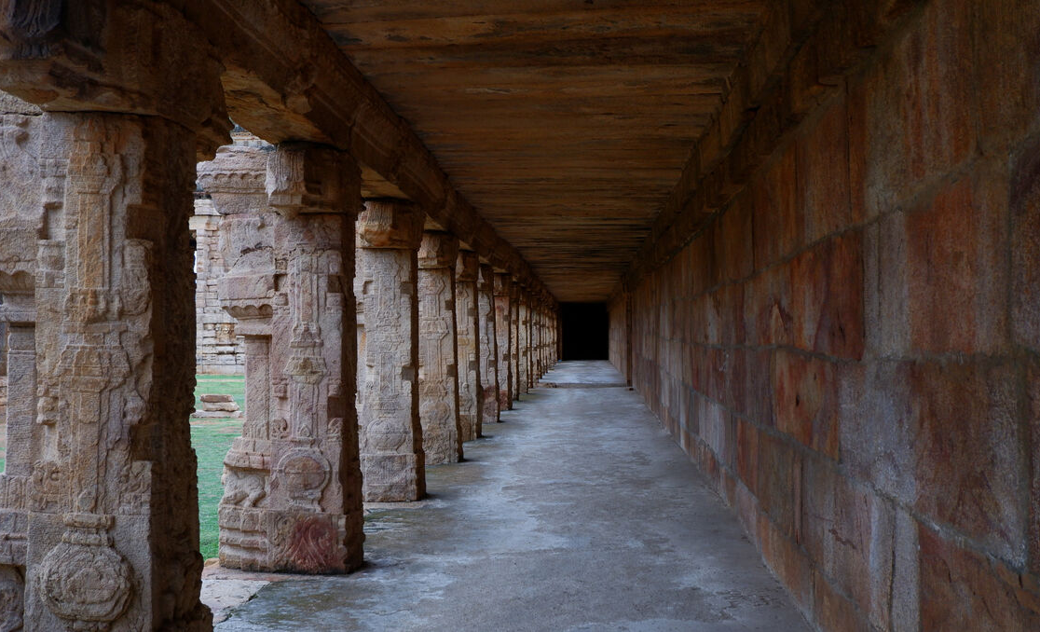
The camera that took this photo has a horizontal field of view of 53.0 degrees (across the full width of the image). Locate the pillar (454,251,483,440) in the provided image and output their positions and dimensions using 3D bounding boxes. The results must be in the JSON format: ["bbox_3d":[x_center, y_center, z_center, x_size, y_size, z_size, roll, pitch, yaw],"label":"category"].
[{"bbox_3d":[-0.837,0.421,15.312,0.600,2.720,0.550,0,-1,4],"label":"pillar"}]

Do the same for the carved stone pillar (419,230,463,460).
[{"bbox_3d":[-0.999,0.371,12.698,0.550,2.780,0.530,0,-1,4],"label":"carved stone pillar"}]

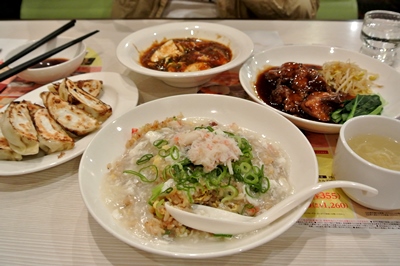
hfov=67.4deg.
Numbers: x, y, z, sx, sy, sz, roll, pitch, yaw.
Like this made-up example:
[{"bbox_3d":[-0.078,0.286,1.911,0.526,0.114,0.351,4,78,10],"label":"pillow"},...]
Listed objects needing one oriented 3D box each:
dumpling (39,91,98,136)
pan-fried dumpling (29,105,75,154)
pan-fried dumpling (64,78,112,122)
[{"bbox_3d":[-0.144,-0.023,0.330,0.098,0.026,0.036,28,46,31],"label":"dumpling"},{"bbox_3d":[-0.154,-0.005,0.309,0.030,0.024,0.088,-28,45,-31],"label":"pan-fried dumpling"},{"bbox_3d":[-0.131,-0.039,0.349,0.029,0.029,0.096,-30,47,-33],"label":"pan-fried dumpling"}]

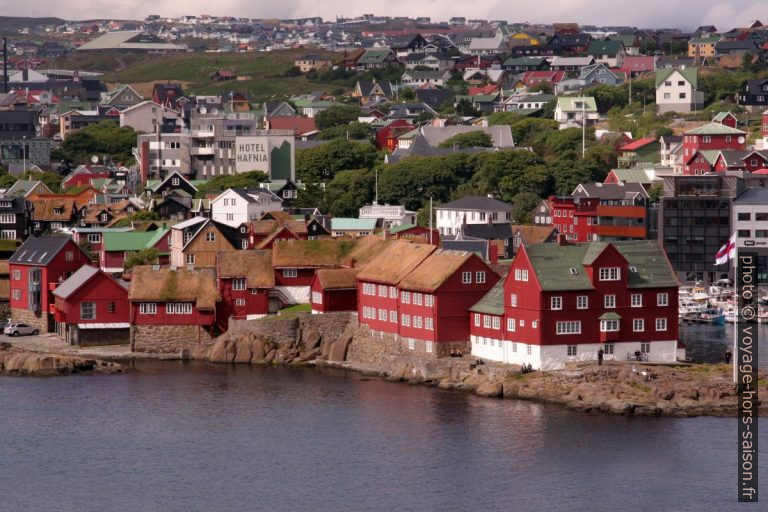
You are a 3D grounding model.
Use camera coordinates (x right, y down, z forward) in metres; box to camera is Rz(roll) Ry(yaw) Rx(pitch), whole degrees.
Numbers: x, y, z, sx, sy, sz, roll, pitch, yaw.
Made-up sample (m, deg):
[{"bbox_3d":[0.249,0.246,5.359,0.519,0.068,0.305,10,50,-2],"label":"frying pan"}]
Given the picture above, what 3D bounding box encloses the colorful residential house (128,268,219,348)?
[{"bbox_3d":[-25.442,6.407,354.672,10.700,9.800,8.000,0,3,1],"label":"colorful residential house"}]

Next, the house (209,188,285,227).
[{"bbox_3d":[-22.865,-7.881,488.530,6.900,7.000,11.500,1,3,29],"label":"house"}]

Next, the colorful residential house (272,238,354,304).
[{"bbox_3d":[-8.810,1.880,360.410,9.800,7.850,7.200,0,2,-4],"label":"colorful residential house"}]

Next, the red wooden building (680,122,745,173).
[{"bbox_3d":[67.090,-21.600,587.610,10.300,10.680,9.200,-1,3,-16],"label":"red wooden building"}]

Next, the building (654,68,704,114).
[{"bbox_3d":[68.014,-38.222,670.000,10.200,10.500,9.000,1,3,14],"label":"building"}]

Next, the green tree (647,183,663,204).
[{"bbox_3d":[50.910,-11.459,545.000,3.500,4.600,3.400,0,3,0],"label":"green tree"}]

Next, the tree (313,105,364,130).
[{"bbox_3d":[-9.570,-29.100,609.310,10.000,5.470,8.500,0,2,0],"label":"tree"}]

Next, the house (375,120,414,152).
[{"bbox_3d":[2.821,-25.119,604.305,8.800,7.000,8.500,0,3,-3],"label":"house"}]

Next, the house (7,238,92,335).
[{"bbox_3d":[-42.822,3.612,374.363,7.100,12.100,8.800,-2,3,-39],"label":"house"}]

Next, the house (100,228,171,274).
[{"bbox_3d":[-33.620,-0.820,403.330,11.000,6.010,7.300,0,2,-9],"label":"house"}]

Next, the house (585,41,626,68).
[{"bbox_3d":[71.710,-64.942,935.000,9.800,8.800,8.300,1,3,20],"label":"house"}]

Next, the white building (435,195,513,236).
[{"bbox_3d":[15.260,-6.560,492.170,7.300,7.050,13.300,-2,3,-33],"label":"white building"}]

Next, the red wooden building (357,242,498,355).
[{"bbox_3d":[5.920,5.000,338.500,9.500,11.550,22.000,-1,3,-23],"label":"red wooden building"}]

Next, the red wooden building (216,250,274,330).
[{"bbox_3d":[-16.930,3.800,356.480,6.700,8.960,7.200,0,2,-4],"label":"red wooden building"}]

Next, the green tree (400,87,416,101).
[{"bbox_3d":[6.503,-43.130,770.000,4.200,3.800,4.000,0,3,0],"label":"green tree"}]

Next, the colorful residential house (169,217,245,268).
[{"bbox_3d":[-23.240,-1.448,382.000,7.700,7.400,8.800,-1,3,-13],"label":"colorful residential house"}]

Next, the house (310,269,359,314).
[{"bbox_3d":[-5.653,4.190,353.005,5.000,5.200,4.900,-1,3,-19],"label":"house"}]

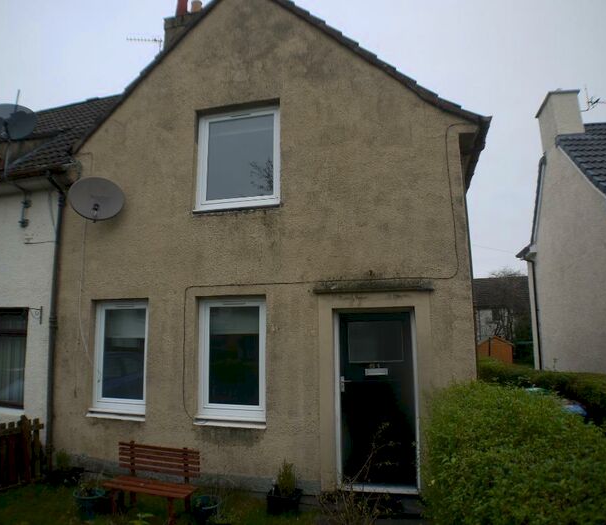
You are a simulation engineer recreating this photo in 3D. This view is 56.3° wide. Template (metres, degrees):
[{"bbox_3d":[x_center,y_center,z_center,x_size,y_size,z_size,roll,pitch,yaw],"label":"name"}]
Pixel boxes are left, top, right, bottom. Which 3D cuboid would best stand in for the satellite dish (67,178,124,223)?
[{"bbox_3d":[-2.709,-0.827,7.428,0.700,0.620,0.420,2,-10,-15],"label":"satellite dish"}]

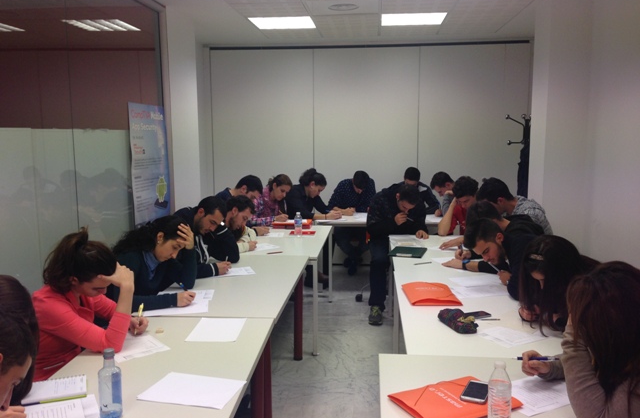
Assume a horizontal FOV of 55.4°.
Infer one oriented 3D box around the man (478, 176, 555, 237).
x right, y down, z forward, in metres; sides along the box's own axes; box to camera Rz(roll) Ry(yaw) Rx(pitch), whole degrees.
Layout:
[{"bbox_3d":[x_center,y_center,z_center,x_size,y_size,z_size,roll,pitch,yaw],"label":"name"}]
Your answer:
[{"bbox_3d":[1.285,0.393,4.408,0.770,1.225,0.500,-1,7,-6],"label":"man"}]

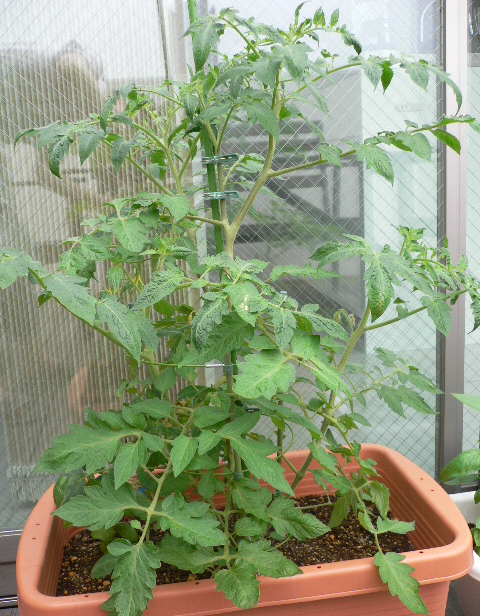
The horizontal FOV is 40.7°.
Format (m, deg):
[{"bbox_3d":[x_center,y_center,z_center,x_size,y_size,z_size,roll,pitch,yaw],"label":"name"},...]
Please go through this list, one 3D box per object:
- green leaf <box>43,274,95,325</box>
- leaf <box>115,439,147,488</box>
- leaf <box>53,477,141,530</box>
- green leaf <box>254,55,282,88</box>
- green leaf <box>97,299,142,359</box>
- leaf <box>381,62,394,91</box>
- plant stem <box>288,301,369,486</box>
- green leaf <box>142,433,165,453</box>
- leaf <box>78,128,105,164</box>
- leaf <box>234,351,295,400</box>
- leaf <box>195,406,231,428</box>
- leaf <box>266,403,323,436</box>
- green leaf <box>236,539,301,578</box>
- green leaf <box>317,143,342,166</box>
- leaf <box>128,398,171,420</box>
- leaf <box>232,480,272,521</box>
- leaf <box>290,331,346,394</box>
[{"bbox_3d":[-0.230,-0.018,0.908,0.049,0.023,0.099,-36,72,-32],"label":"green leaf"},{"bbox_3d":[-0.145,0.201,0.833,0.037,0.067,0.012,17,-27,16],"label":"leaf"},{"bbox_3d":[-0.189,0.257,0.850,0.108,0.022,0.078,-1,47,-11],"label":"leaf"},{"bbox_3d":[0.037,-0.315,0.872,0.036,0.058,0.012,0,-23,13],"label":"green leaf"},{"bbox_3d":[-0.158,0.029,0.875,0.040,0.110,0.016,-29,-23,-21],"label":"green leaf"},{"bbox_3d":[0.223,-0.351,0.980,0.020,0.048,0.008,5,-10,-5],"label":"leaf"},{"bbox_3d":[0.146,0.151,1.065,0.028,0.332,0.026,21,9,0],"label":"plant stem"},{"bbox_3d":[-0.119,0.187,0.893,0.039,0.014,0.027,37,43,8],"label":"green leaf"},{"bbox_3d":[-0.208,-0.218,0.870,0.031,0.059,0.017,25,-21,1],"label":"leaf"},{"bbox_3d":[0.033,0.091,0.875,0.087,0.051,0.025,-30,-23,-13],"label":"leaf"},{"bbox_3d":[-0.039,0.154,0.912,0.053,0.029,0.014,-13,-30,5],"label":"leaf"},{"bbox_3d":[0.076,0.158,0.914,0.089,0.014,0.035,26,35,17],"label":"leaf"},{"bbox_3d":[0.039,0.325,0.832,0.086,0.015,0.049,14,41,7],"label":"green leaf"},{"bbox_3d":[0.127,-0.210,0.892,0.025,0.046,0.009,-26,-24,-12],"label":"green leaf"},{"bbox_3d":[-0.126,0.142,0.902,0.060,0.012,0.036,2,37,3],"label":"leaf"},{"bbox_3d":[0.024,0.270,0.905,0.068,0.013,0.050,39,58,21],"label":"leaf"},{"bbox_3d":[0.106,0.071,0.836,0.049,0.018,0.109,-22,57,-32],"label":"leaf"}]

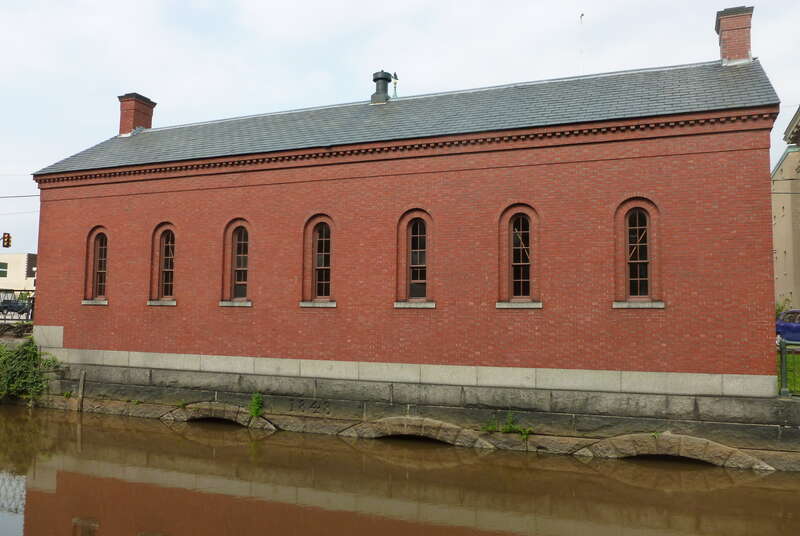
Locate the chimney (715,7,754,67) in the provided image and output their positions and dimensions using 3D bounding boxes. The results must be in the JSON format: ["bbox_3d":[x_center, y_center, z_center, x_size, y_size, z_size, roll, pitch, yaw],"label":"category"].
[{"bbox_3d":[8.537,-5.743,16.538,0.810,1.450,1.030,-1,-4,21],"label":"chimney"}]

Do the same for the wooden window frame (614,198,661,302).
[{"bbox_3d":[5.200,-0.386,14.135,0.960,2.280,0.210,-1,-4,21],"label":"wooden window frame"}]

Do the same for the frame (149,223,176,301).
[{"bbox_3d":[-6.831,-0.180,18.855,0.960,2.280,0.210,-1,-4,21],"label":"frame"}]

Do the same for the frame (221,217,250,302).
[{"bbox_3d":[-4.467,-0.220,17.927,0.960,2.280,0.210,-1,-4,21],"label":"frame"}]

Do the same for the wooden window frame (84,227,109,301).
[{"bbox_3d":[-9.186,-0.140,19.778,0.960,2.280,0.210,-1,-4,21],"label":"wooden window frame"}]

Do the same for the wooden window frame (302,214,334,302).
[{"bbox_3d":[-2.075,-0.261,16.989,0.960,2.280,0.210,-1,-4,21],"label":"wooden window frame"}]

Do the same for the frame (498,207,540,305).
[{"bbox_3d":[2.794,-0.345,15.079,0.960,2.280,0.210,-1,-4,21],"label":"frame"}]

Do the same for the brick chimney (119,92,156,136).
[{"bbox_3d":[-9.595,-5.452,23.652,0.810,1.450,1.030,-1,-4,21],"label":"brick chimney"}]

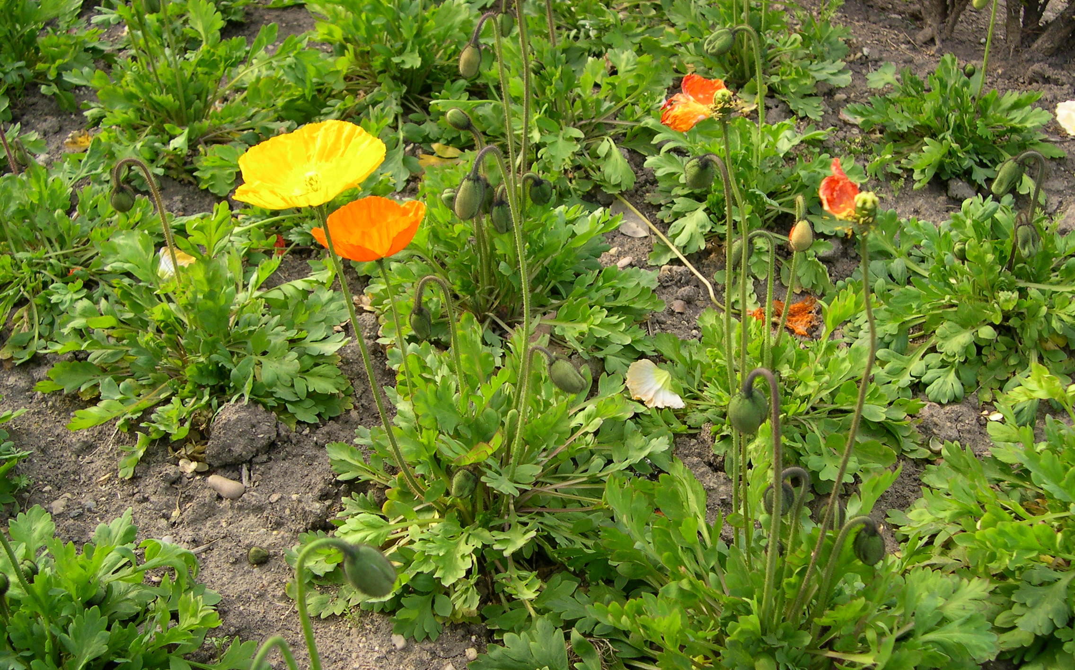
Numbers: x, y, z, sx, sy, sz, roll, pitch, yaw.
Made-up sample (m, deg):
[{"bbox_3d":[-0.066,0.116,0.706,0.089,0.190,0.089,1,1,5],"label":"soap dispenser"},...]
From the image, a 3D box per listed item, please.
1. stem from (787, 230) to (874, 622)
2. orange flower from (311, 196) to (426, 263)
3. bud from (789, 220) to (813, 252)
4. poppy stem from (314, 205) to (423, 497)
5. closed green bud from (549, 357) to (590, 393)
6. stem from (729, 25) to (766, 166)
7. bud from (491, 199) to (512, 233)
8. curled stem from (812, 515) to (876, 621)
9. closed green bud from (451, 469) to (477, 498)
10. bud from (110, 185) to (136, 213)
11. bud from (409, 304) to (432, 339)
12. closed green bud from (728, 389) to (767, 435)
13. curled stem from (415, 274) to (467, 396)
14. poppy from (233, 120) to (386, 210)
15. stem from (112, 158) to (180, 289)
[{"bbox_3d":[0.166,0.063,0.662,0.022,0.271,0.018,0,32,0],"label":"stem"},{"bbox_3d":[-0.134,-0.075,0.944,0.089,0.037,0.089,-7,32,5],"label":"orange flower"},{"bbox_3d":[0.234,-0.088,1.045,0.021,0.030,0.021,0,32,0],"label":"bud"},{"bbox_3d":[-0.108,0.018,0.770,0.014,0.230,0.014,-10,31,6],"label":"poppy stem"},{"bbox_3d":[0.025,0.033,0.942,0.036,0.021,0.021,37,25,-21],"label":"closed green bud"},{"bbox_3d":[0.253,-0.288,1.430,0.051,0.176,0.014,0,32,0],"label":"stem"},{"bbox_3d":[-0.030,-0.100,0.991,0.018,0.028,0.018,0,32,0],"label":"bud"},{"bbox_3d":[0.213,0.166,0.823,0.035,0.100,0.016,0,32,0],"label":"curled stem"},{"bbox_3d":[-0.050,0.100,0.794,0.017,0.021,0.017,0,32,0],"label":"closed green bud"},{"bbox_3d":[-0.347,-0.114,0.989,0.020,0.024,0.020,0,32,0],"label":"bud"},{"bbox_3d":[-0.096,-0.011,0.969,0.017,0.030,0.017,0,32,0],"label":"bud"},{"bbox_3d":[0.133,0.049,0.750,0.025,0.031,0.025,0,32,0],"label":"closed green bud"},{"bbox_3d":[-0.062,0.002,0.765,0.032,0.093,0.014,-1,32,1],"label":"curled stem"},{"bbox_3d":[-0.134,-0.100,0.696,0.089,0.033,0.084,-5,38,3],"label":"poppy"},{"bbox_3d":[-0.381,-0.106,1.150,0.046,0.140,0.016,0,32,0],"label":"stem"}]

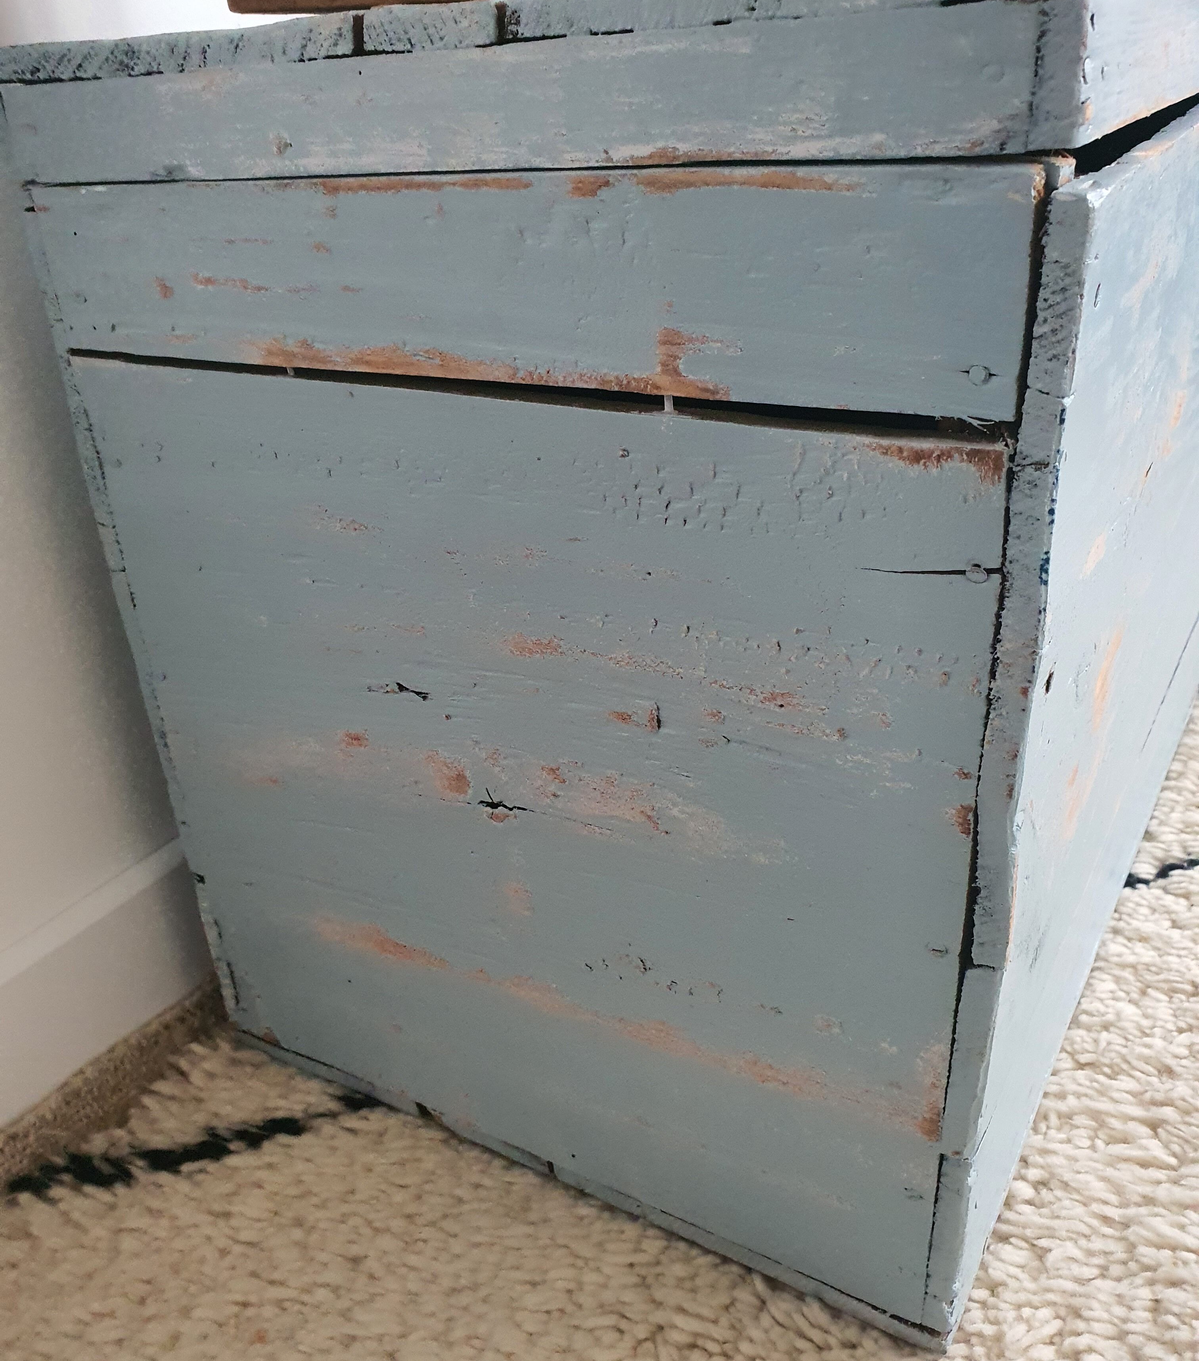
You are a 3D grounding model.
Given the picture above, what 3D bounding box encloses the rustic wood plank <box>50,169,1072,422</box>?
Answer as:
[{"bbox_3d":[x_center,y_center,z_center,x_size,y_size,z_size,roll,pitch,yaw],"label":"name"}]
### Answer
[{"bbox_3d":[-0.058,-0.147,0.439,0.419,0.070,0.015,12,30,28],"label":"rustic wood plank"}]

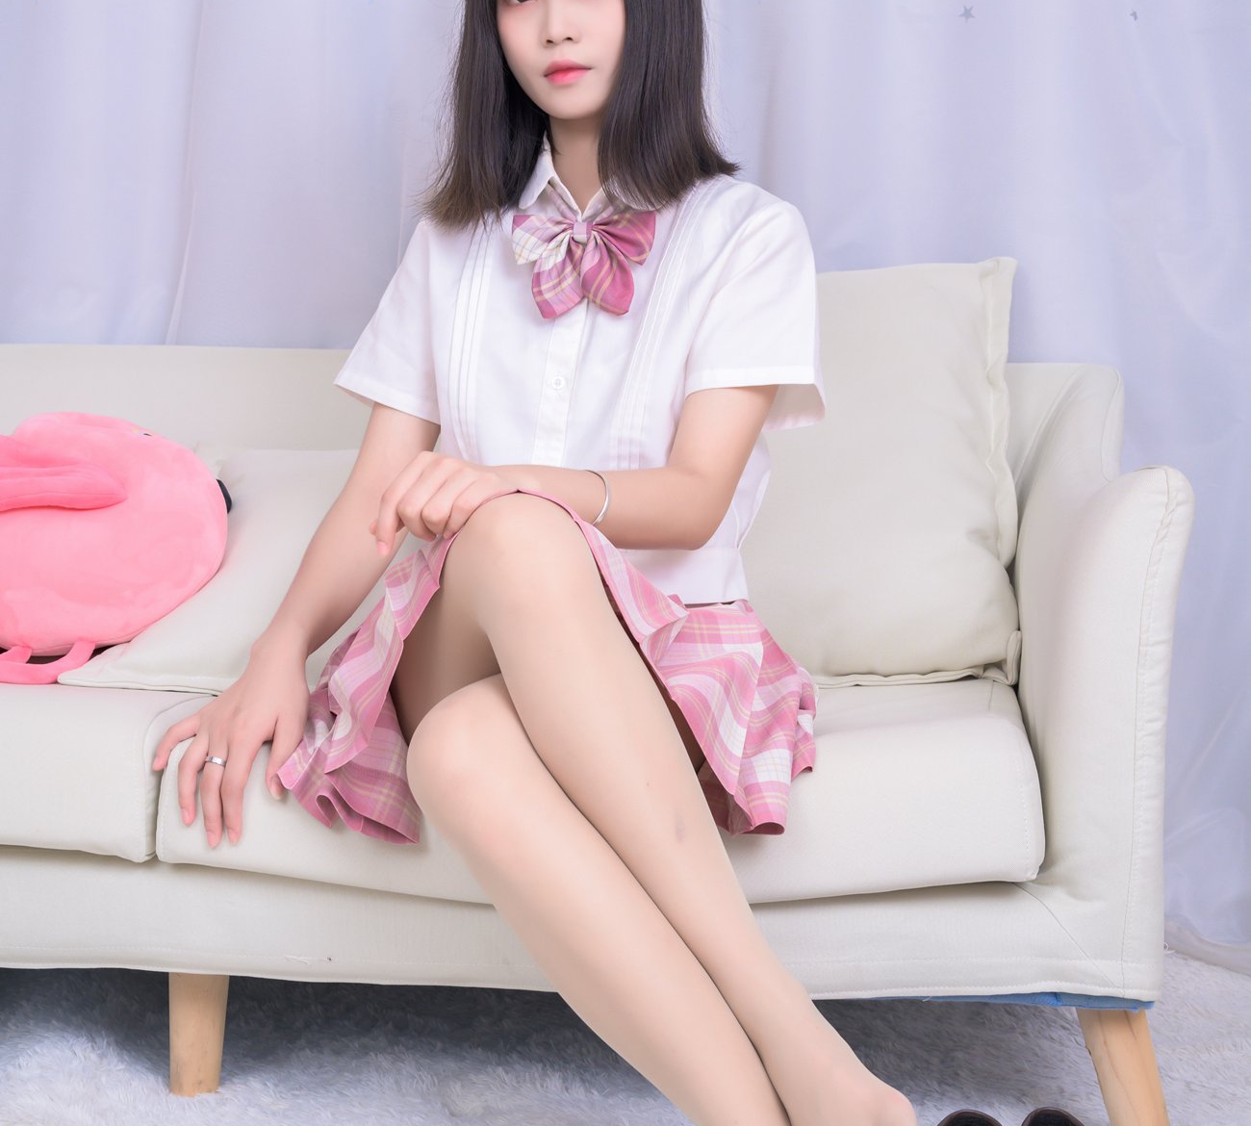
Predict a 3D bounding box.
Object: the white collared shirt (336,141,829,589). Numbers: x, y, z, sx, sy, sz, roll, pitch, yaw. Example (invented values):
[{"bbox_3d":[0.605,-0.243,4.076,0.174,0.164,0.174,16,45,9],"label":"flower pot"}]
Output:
[{"bbox_3d":[-0.040,-0.164,1.860,0.410,0.400,0.270,2,5,14],"label":"white collared shirt"}]

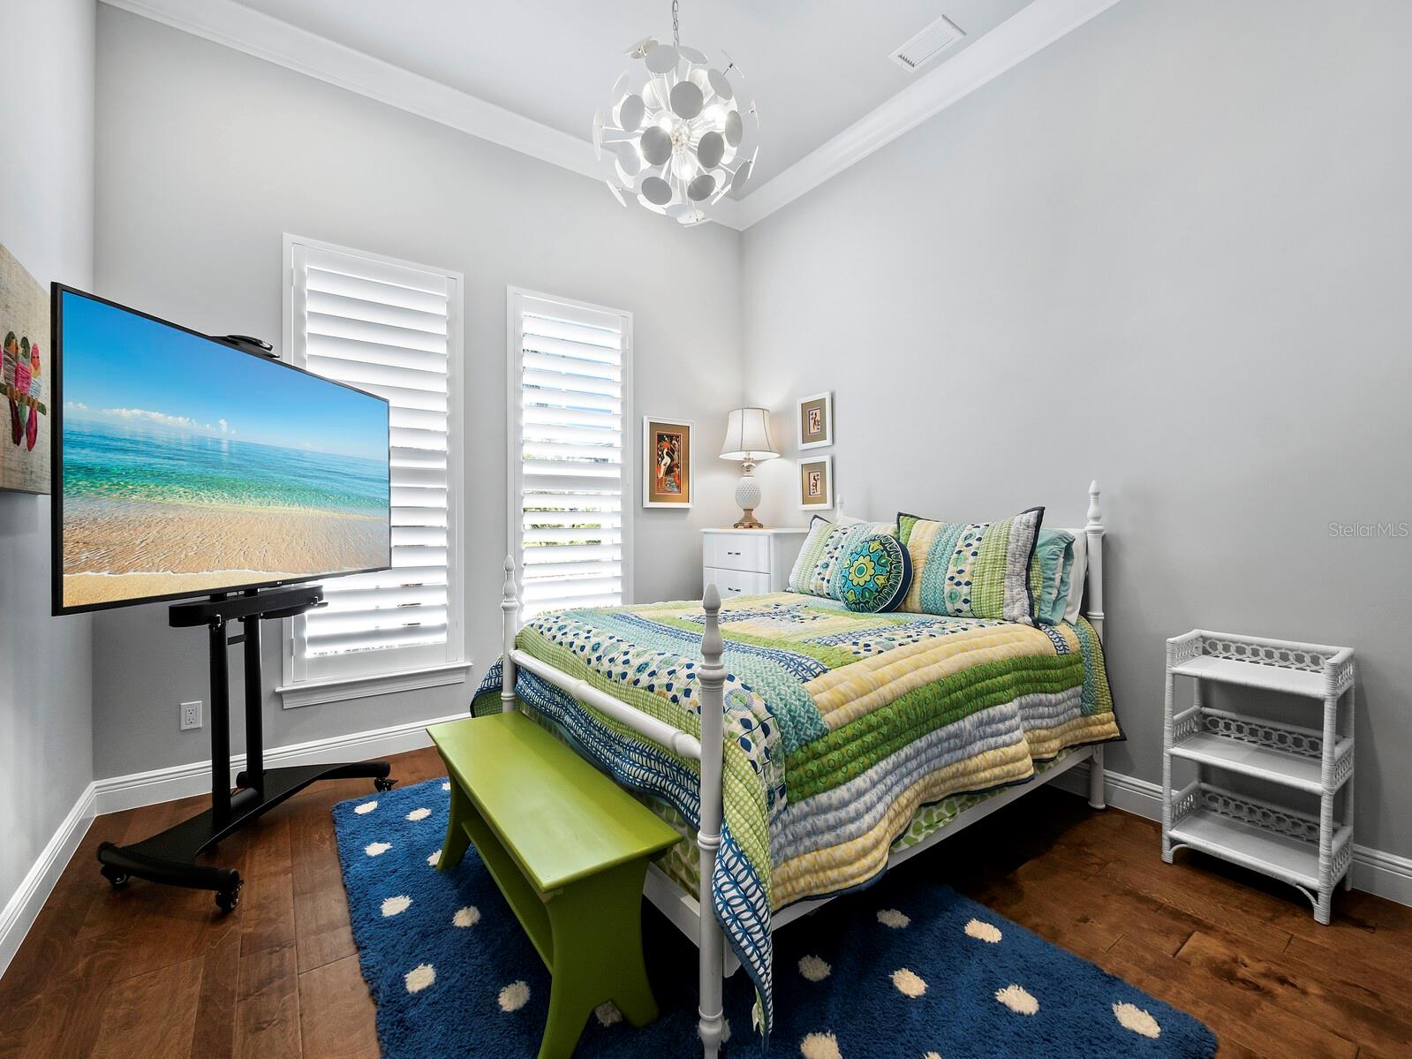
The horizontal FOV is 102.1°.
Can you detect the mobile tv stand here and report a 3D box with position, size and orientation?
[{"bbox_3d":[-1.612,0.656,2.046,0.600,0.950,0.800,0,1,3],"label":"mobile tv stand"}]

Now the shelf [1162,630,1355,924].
[{"bbox_3d":[1.831,0.771,1.916,0.300,0.780,0.410,-1,1,-37],"label":"shelf"}]

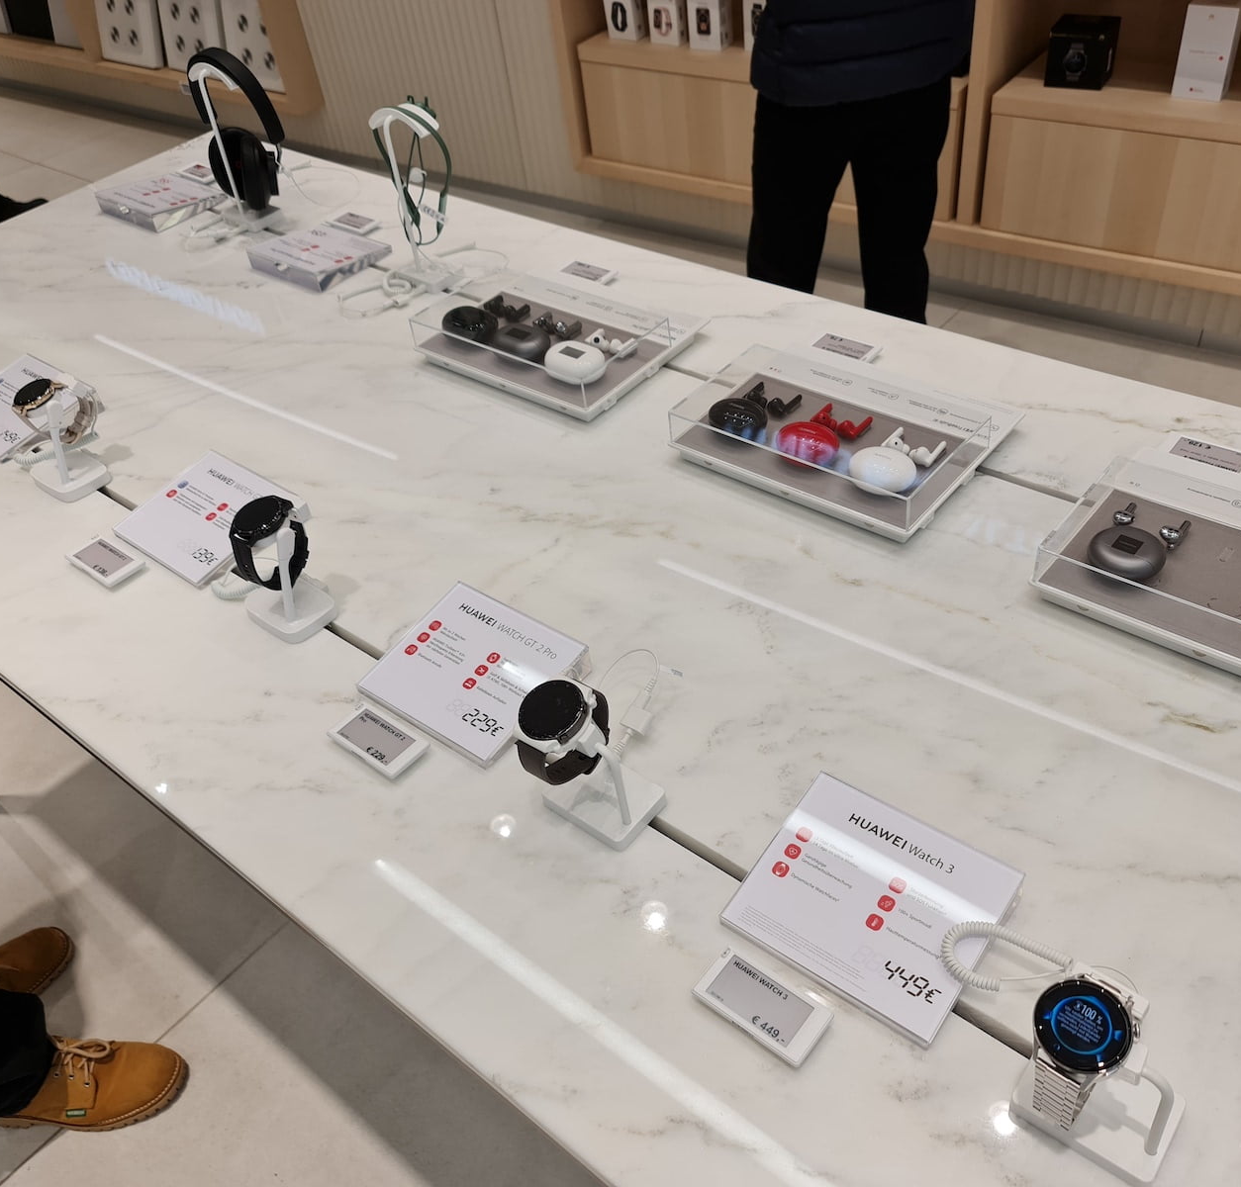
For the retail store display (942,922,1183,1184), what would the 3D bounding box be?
[{"bbox_3d":[0.249,0.239,0.614,0.125,0.113,0.082,26,52,31],"label":"retail store display"}]

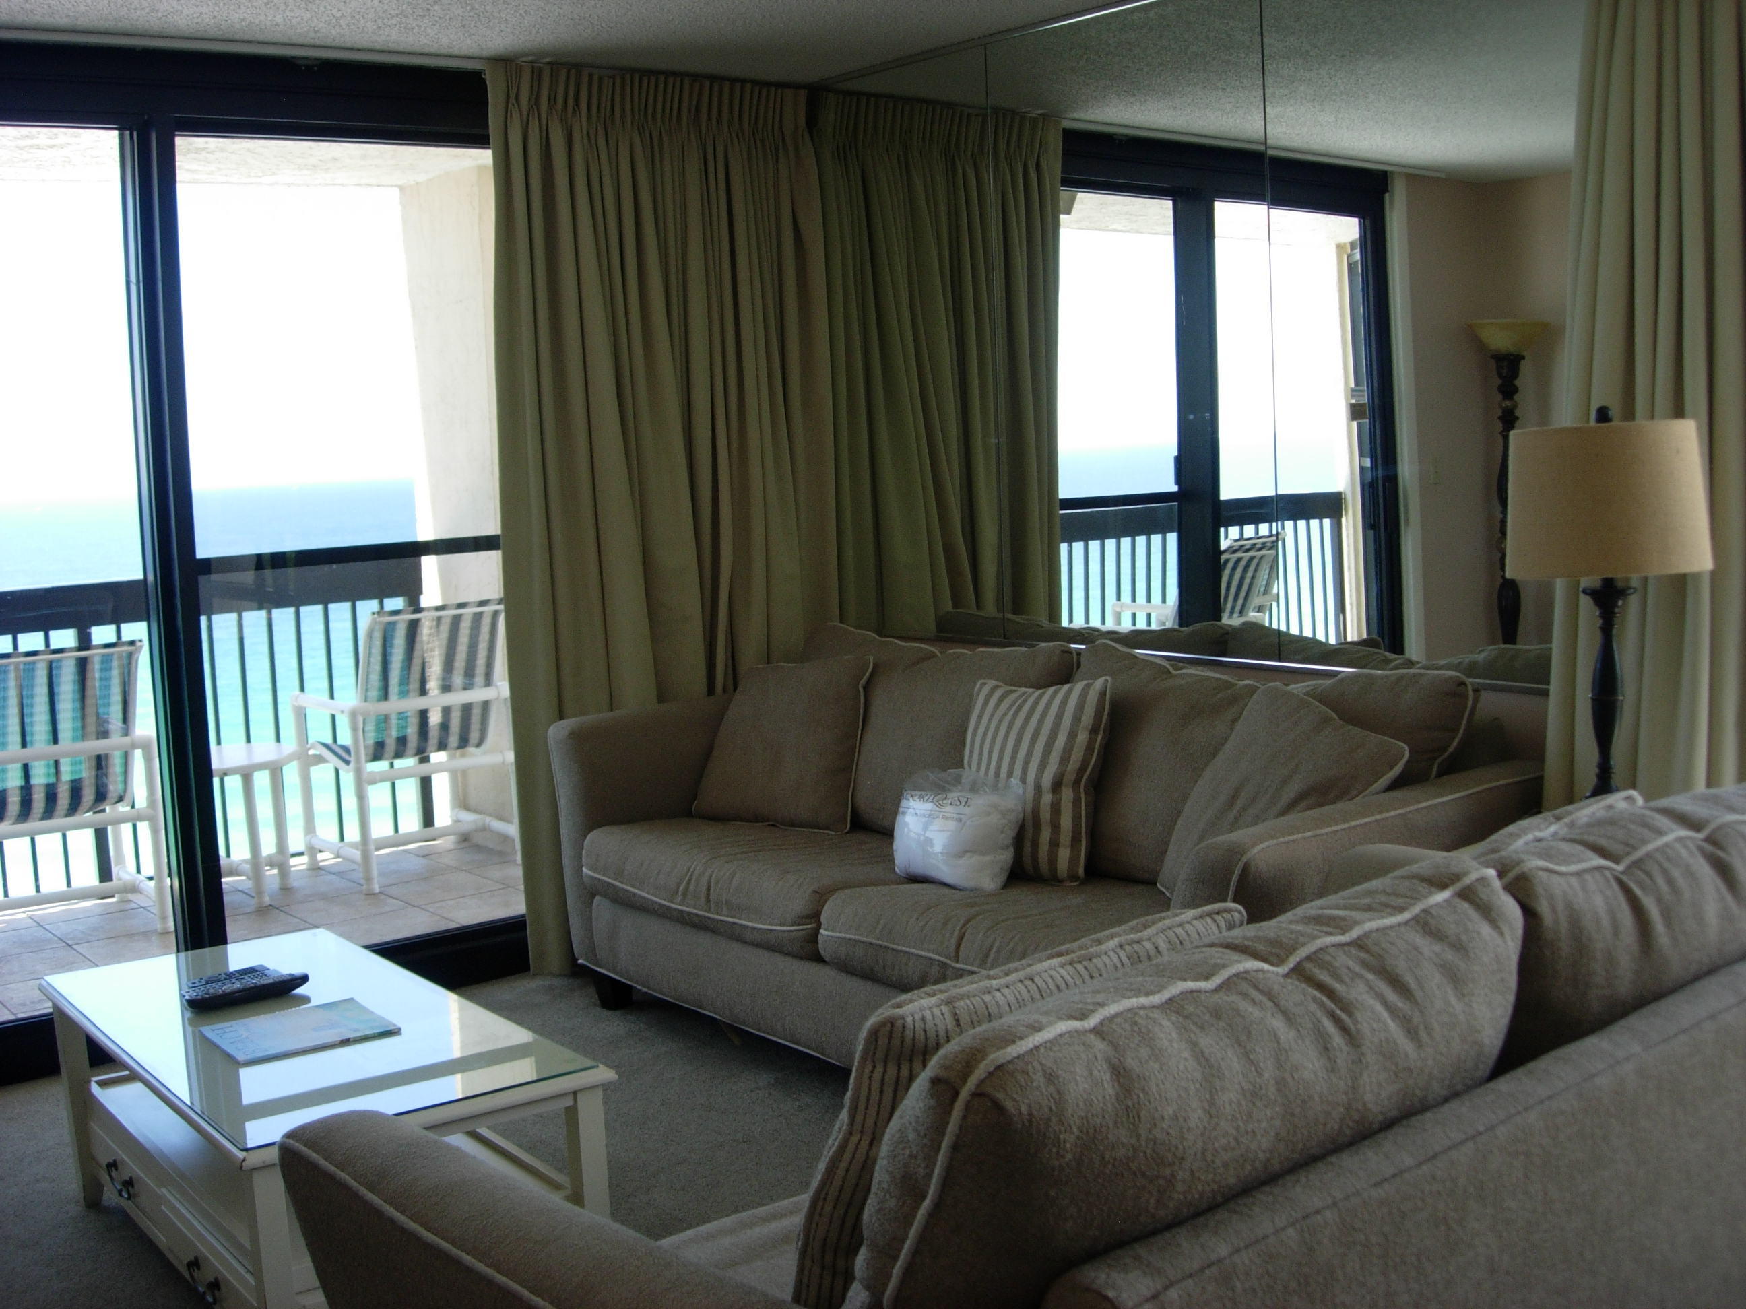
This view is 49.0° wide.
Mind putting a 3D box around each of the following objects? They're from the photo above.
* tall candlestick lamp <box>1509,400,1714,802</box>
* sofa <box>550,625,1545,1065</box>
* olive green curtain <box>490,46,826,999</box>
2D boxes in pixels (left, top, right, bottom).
[{"bbox_3d":[1.173,-0.070,3.068,0.330,0.635,0.330,-7,7,-35],"label":"tall candlestick lamp"},{"bbox_3d":[0.242,0.439,4.096,0.911,0.904,2.323,-7,7,-35],"label":"sofa"},{"bbox_3d":[-0.531,-0.379,5.232,1.030,2.363,0.172,-7,7,-35],"label":"olive green curtain"}]

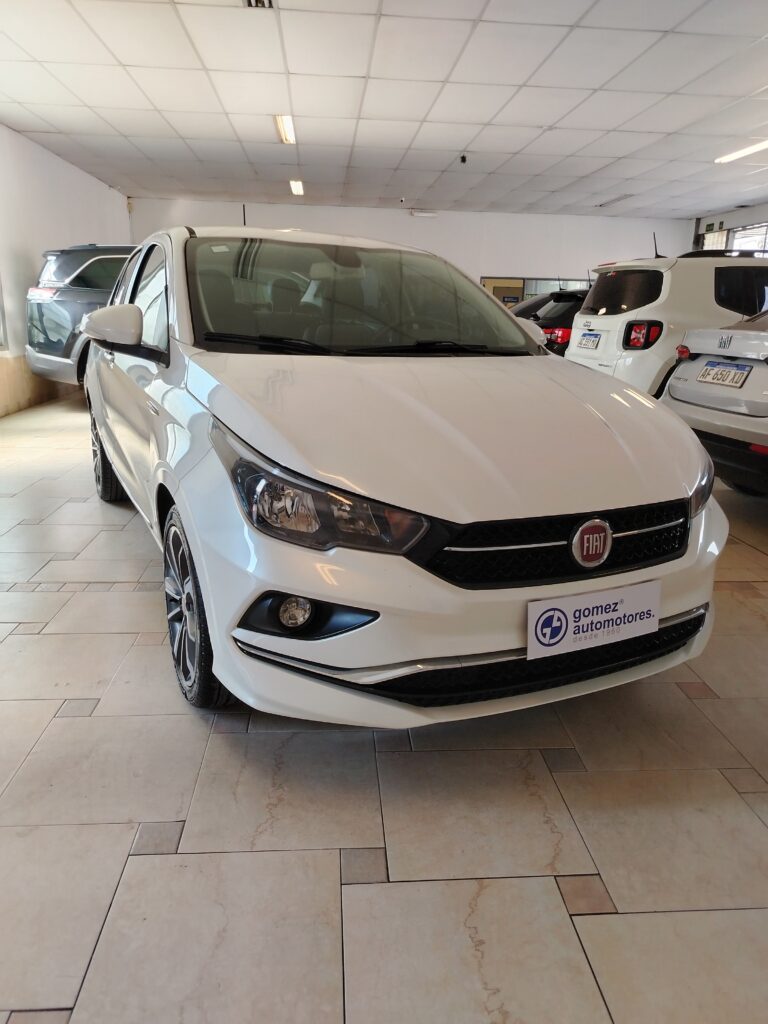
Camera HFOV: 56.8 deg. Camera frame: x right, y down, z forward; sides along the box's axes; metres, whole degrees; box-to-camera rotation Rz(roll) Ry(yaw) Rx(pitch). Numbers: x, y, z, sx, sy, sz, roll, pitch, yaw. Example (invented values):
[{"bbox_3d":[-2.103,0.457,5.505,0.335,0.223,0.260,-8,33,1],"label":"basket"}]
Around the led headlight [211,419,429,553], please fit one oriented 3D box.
[{"bbox_3d":[-0.185,-0.072,1.740,0.375,0.250,0.580,-6,17,-25],"label":"led headlight"}]

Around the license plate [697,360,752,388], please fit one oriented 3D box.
[{"bbox_3d":[1.950,-0.790,4.080,0.015,0.130,0.400,22,10,-16],"label":"license plate"}]

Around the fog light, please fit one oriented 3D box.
[{"bbox_3d":[-0.207,0.228,1.651,0.082,0.082,0.055,-6,17,-25],"label":"fog light"}]

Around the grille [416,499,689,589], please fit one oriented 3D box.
[{"bbox_3d":[0.477,0.065,1.723,0.830,0.165,0.170,-6,17,-25],"label":"grille"}]

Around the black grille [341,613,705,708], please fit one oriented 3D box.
[{"bbox_3d":[0.468,0.358,1.800,1.180,0.135,0.190,-6,17,-25],"label":"black grille"}]

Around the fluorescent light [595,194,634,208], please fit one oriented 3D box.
[{"bbox_3d":[3.569,-4.854,11.061,0.160,0.070,1.220,0,16,-5],"label":"fluorescent light"}]

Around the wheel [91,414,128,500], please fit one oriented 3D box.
[{"bbox_3d":[-1.627,-0.379,4.296,0.205,0.615,0.615,-6,17,-25],"label":"wheel"}]

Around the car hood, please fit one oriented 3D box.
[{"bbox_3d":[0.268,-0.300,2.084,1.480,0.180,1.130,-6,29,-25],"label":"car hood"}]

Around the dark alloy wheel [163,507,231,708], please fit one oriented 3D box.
[{"bbox_3d":[-0.515,0.271,2.128,0.205,0.615,0.615,-5,17,-24],"label":"dark alloy wheel"}]

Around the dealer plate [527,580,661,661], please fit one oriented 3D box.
[{"bbox_3d":[0.504,0.251,1.671,0.400,0.130,0.012,-6,11,-25],"label":"dealer plate"}]

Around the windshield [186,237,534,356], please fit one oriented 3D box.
[{"bbox_3d":[-0.073,-0.815,2.692,1.400,0.170,0.960,-6,45,-25],"label":"windshield"}]

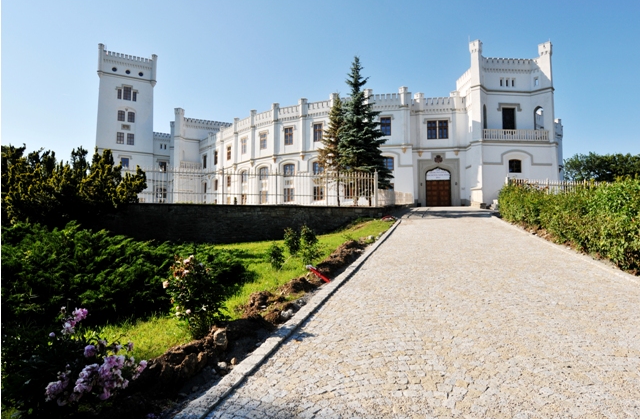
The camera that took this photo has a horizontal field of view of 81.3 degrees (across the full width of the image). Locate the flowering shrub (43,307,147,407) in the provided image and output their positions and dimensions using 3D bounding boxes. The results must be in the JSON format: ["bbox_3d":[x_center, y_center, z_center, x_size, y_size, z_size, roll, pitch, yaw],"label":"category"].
[{"bbox_3d":[-1.784,1.179,2.950,0.850,0.820,0.750,0,-4,0],"label":"flowering shrub"}]

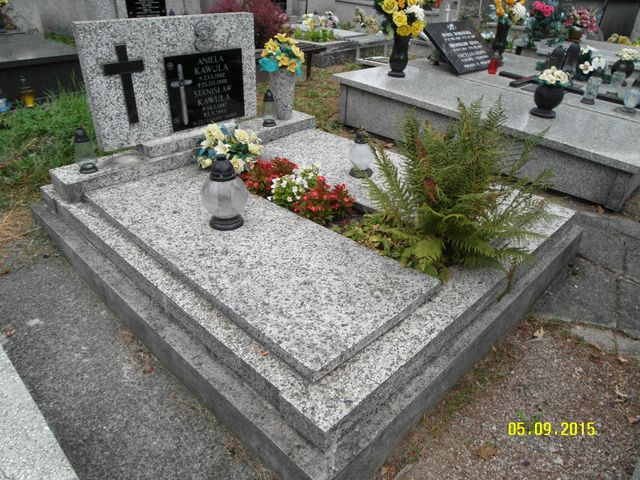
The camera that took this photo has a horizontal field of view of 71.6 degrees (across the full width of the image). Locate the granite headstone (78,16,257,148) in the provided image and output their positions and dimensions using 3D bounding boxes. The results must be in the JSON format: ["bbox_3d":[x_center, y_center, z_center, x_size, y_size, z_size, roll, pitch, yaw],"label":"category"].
[{"bbox_3d":[-0.819,-0.953,2.616,0.065,0.636,1.055,27,39,37],"label":"granite headstone"}]

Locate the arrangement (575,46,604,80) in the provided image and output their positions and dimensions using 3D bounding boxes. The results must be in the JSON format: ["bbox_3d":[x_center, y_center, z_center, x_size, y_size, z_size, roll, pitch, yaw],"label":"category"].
[{"bbox_3d":[2.638,-1.737,4.343,0.290,0.280,0.260,27,39,37],"label":"arrangement"}]

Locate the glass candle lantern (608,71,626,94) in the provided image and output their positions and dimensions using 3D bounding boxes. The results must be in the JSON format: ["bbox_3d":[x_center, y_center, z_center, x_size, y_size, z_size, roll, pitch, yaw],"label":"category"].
[{"bbox_3d":[2.670,-1.415,3.991,0.110,0.180,0.110,27,39,37],"label":"glass candle lantern"}]

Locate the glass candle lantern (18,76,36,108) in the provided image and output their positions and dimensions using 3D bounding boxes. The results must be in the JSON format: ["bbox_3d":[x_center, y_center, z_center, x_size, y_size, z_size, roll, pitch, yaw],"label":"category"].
[{"bbox_3d":[-2.486,-1.249,3.758,0.130,0.250,0.130,1,30,0],"label":"glass candle lantern"}]

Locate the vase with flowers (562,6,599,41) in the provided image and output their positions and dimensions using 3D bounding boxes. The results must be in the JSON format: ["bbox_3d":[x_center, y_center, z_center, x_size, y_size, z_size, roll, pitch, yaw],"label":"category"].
[{"bbox_3d":[3.866,-3.236,6.622,0.460,0.460,0.480,27,39,37],"label":"vase with flowers"}]

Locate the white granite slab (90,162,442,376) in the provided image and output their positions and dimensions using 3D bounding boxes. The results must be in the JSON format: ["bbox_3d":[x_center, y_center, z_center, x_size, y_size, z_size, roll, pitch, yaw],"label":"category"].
[{"bbox_3d":[-0.349,-0.025,1.846,1.561,0.045,0.620,27,39,37],"label":"white granite slab"}]

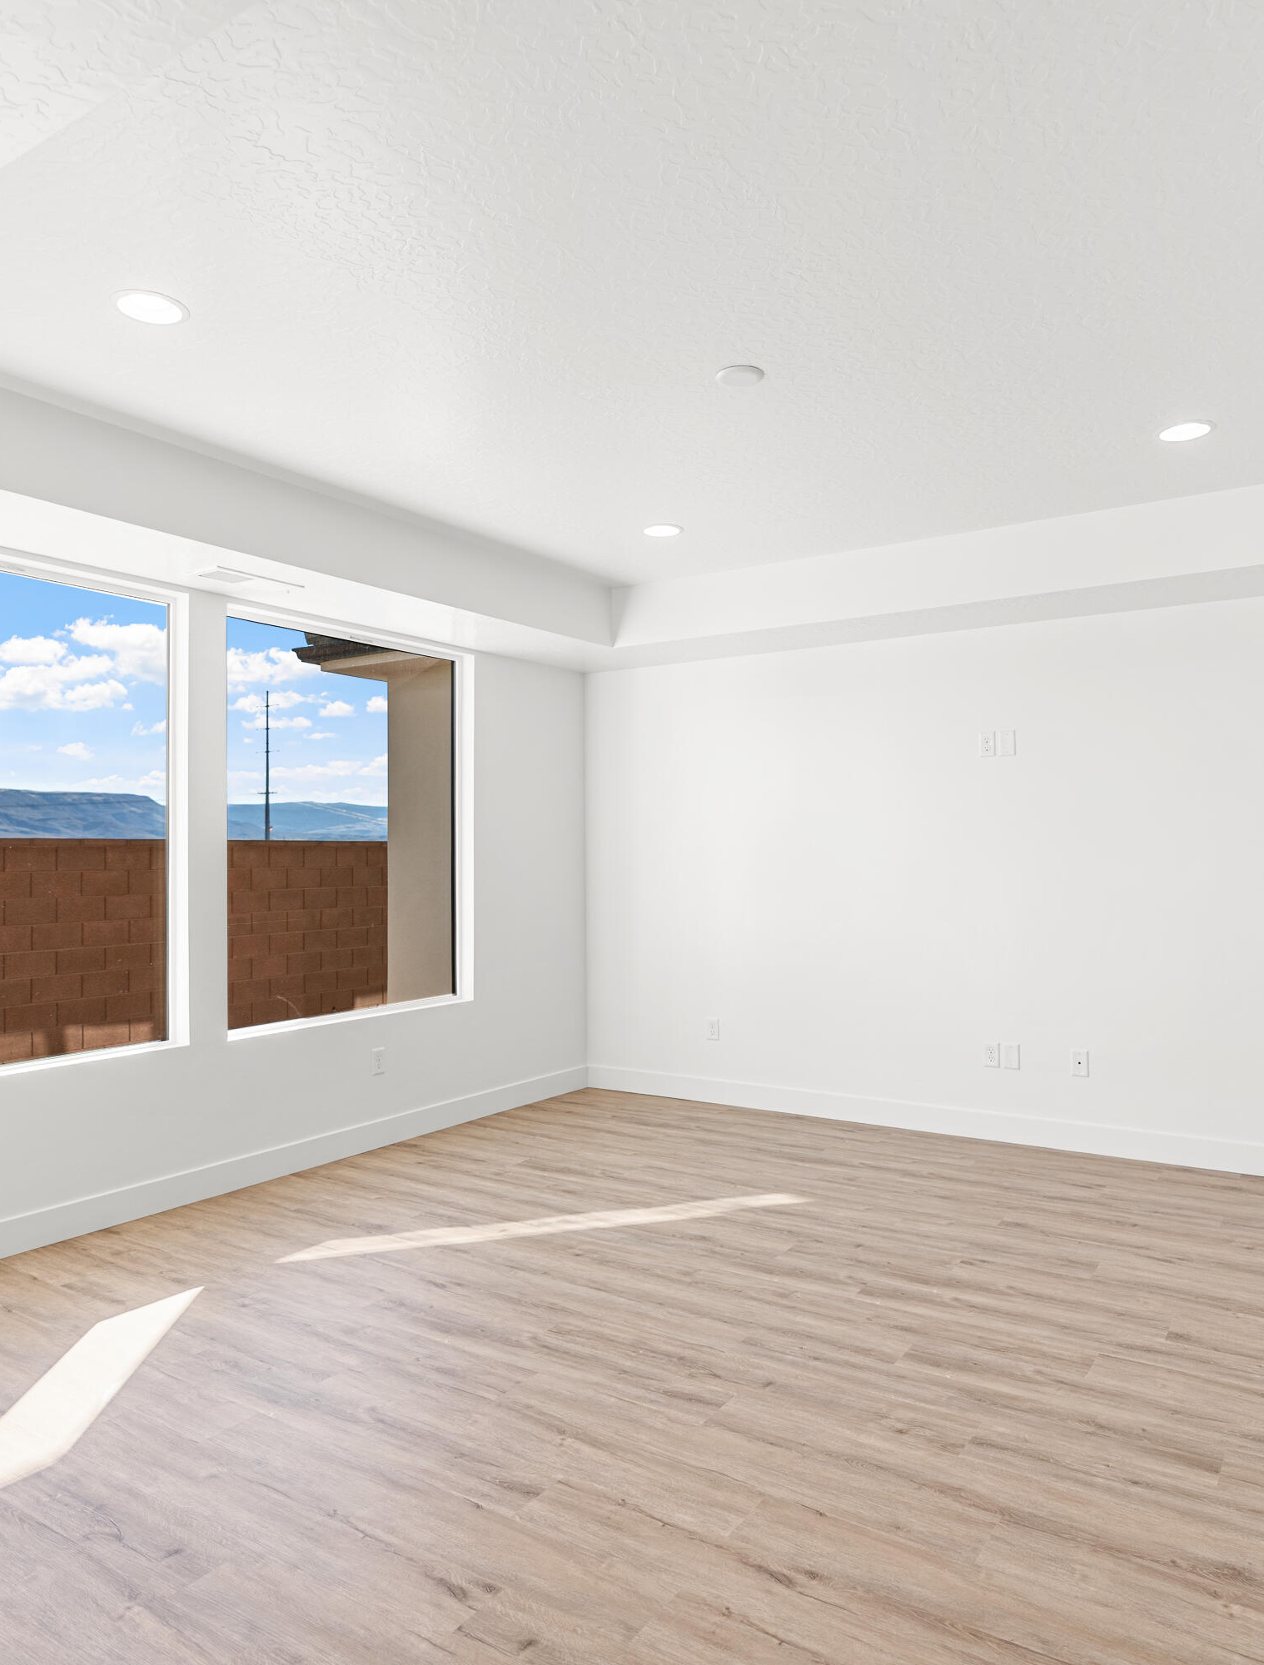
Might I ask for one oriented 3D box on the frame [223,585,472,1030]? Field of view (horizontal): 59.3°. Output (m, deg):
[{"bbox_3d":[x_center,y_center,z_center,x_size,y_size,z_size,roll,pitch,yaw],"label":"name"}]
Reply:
[{"bbox_3d":[-1.302,-0.033,5.276,0.110,1.823,1.519,-1,-1,34],"label":"frame"}]

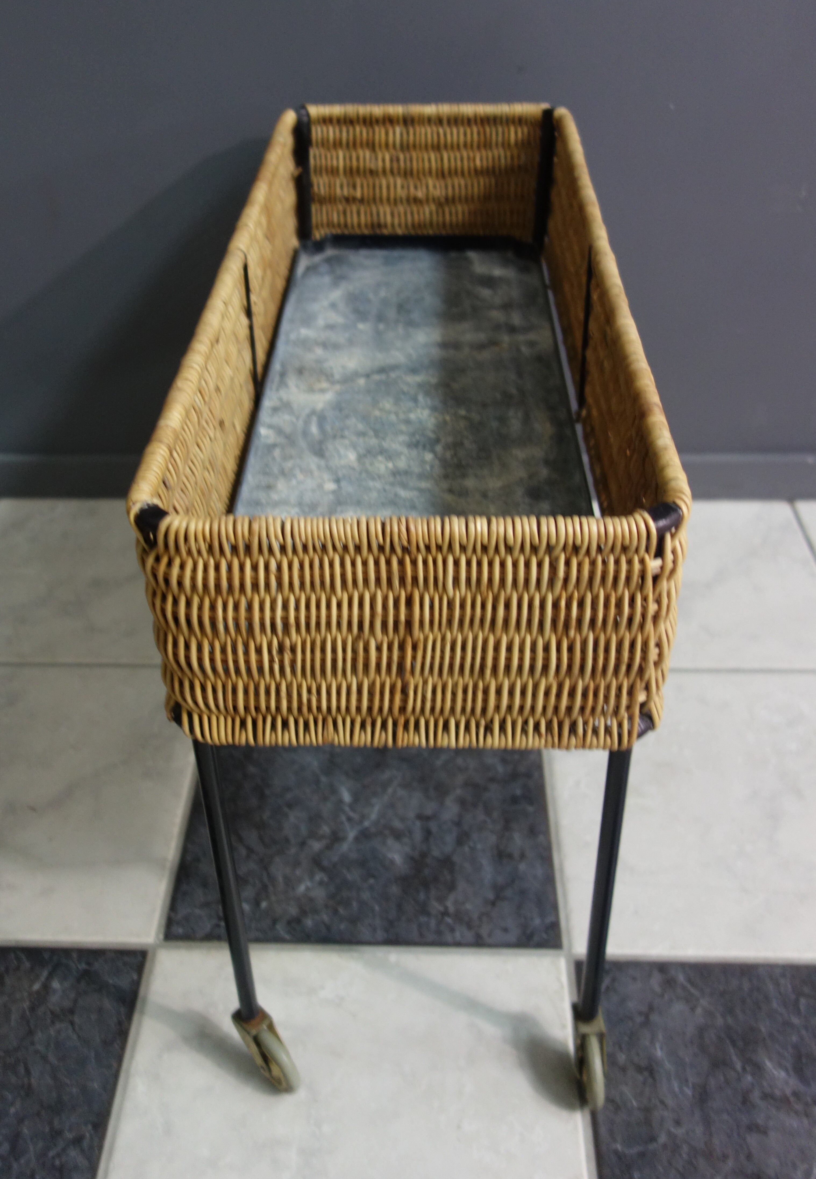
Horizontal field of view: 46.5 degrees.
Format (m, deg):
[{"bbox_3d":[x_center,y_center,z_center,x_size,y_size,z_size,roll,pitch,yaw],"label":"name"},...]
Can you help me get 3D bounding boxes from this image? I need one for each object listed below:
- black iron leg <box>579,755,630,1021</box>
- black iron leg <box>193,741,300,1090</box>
[{"bbox_3d":[0.152,0.241,0.738,0.016,0.355,0.016,-1,37,4],"label":"black iron leg"},{"bbox_3d":[-0.126,0.281,0.763,0.065,0.442,0.040,2,37,1],"label":"black iron leg"}]

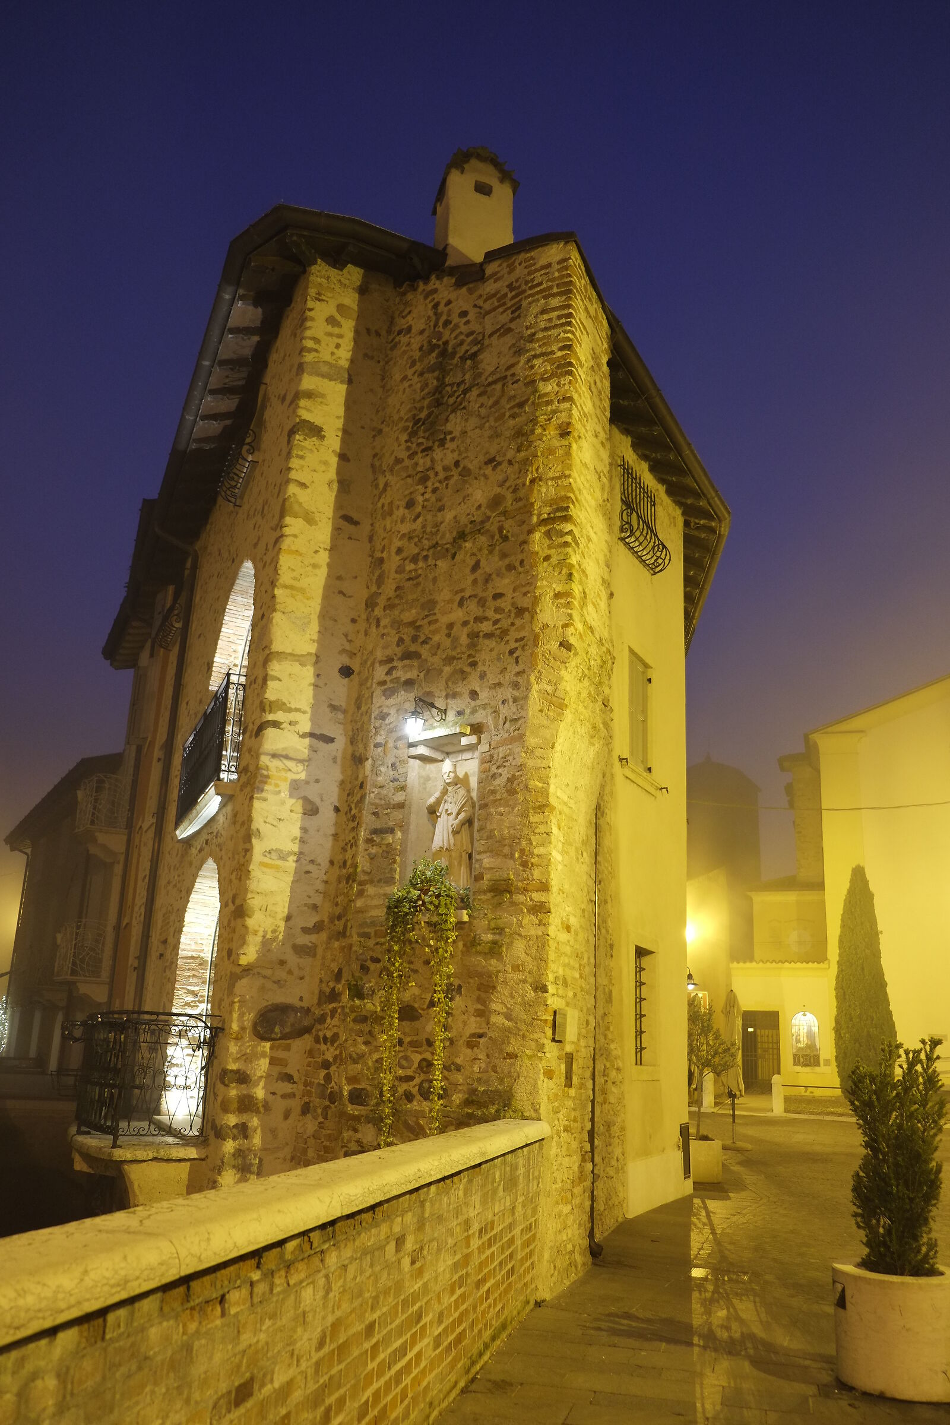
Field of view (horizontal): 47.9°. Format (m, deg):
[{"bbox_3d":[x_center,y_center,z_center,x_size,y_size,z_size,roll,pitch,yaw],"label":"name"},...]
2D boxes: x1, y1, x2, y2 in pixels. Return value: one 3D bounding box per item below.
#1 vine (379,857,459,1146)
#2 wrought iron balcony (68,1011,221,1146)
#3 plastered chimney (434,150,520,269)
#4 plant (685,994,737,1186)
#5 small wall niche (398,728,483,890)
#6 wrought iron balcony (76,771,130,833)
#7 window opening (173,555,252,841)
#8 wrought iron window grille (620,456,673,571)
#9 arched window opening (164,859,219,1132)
[{"bbox_3d":[-0.390,2.024,7.484,0.660,2.080,0.240,-11,-21,37],"label":"vine"},{"bbox_3d":[-2.769,2.939,8.754,0.930,1.000,2.200,9,-18,-22],"label":"wrought iron balcony"},{"bbox_3d":[0.000,-4.620,10.335,0.750,1.520,0.600,9,-18,-20],"label":"plastered chimney"},{"bbox_3d":[2.624,4.338,12.619,0.900,2.160,0.900,2,-16,0],"label":"plant"},{"bbox_3d":[-0.188,0.757,8.003,0.710,1.304,0.420,-11,-21,37],"label":"small wall niche"},{"bbox_3d":[-7.626,1.899,21.931,0.720,1.050,1.150,13,-19,-31],"label":"wrought iron balcony"},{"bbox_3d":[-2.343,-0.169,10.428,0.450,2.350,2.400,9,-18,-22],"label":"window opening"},{"bbox_3d":[1.900,-2.121,11.707,0.240,0.960,1.160,-7,-19,28],"label":"wrought iron window grille"},{"bbox_3d":[-2.313,2.479,9.569,0.450,2.300,2.050,9,-18,-22],"label":"arched window opening"}]

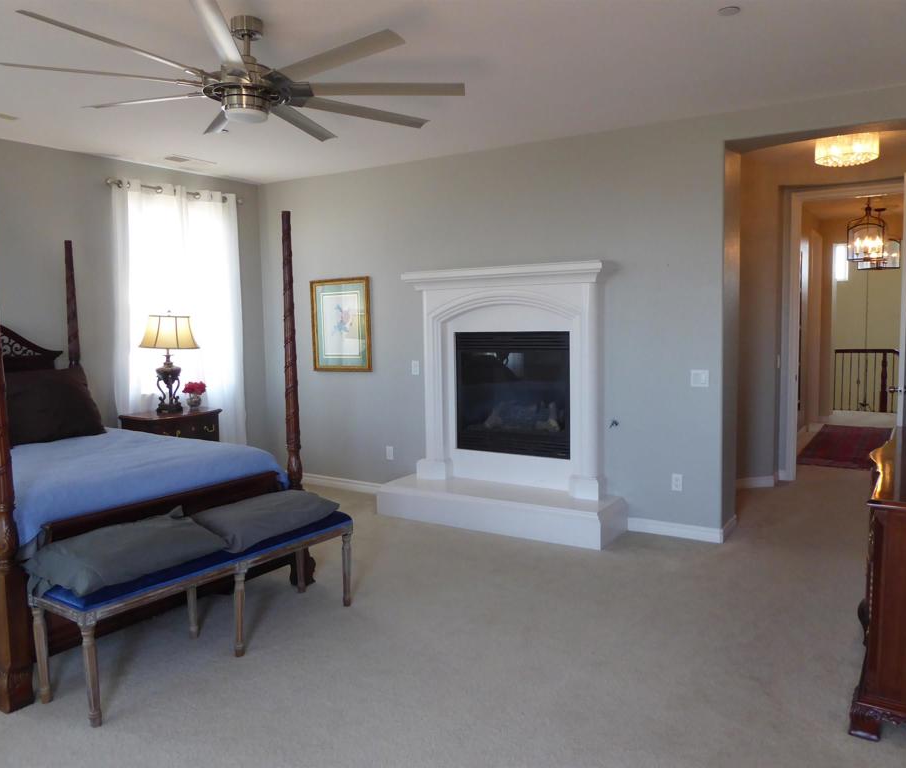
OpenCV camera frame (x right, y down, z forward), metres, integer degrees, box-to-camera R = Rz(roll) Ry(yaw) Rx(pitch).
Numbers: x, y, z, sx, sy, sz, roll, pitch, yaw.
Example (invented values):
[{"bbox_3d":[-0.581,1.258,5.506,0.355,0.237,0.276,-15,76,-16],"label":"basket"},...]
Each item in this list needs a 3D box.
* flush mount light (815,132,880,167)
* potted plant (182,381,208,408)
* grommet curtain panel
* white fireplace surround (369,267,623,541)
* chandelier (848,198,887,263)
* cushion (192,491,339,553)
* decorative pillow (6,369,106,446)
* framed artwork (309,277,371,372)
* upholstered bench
[{"bbox_3d":[2.774,-1.653,5.199,0.450,0.210,0.450,2,6,32],"label":"flush mount light"},{"bbox_3d":[-2.044,0.082,5.822,0.200,0.220,0.200,2,6,32],"label":"potted plant"},{"bbox_3d":[-2.140,-0.284,6.025,0.100,2.540,1.200,2,6,32],"label":"grommet curtain panel"},{"bbox_3d":[0.294,0.101,5.361,1.860,1.850,0.490,2,6,32],"label":"white fireplace surround"},{"bbox_3d":[4.280,-1.623,7.635,0.390,0.720,0.390,2,6,32],"label":"chandelier"},{"bbox_3d":[-0.961,0.664,3.748,0.480,0.135,0.700,3,7,35],"label":"cushion"},{"bbox_3d":[-2.539,0.135,4.563,0.190,0.460,0.650,-21,-6,32],"label":"decorative pillow"},{"bbox_3d":[-0.974,-0.499,6.354,0.660,0.795,0.030,2,6,32],"label":"framed artwork"},{"bbox_3d":[-1.108,0.996,3.451,0.405,0.487,1.430,3,7,35],"label":"upholstered bench"}]

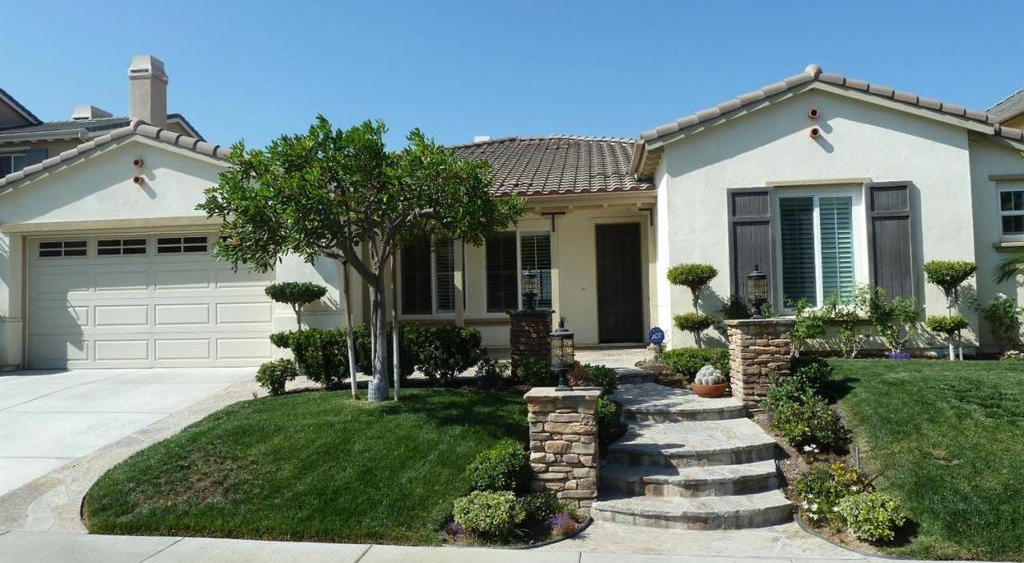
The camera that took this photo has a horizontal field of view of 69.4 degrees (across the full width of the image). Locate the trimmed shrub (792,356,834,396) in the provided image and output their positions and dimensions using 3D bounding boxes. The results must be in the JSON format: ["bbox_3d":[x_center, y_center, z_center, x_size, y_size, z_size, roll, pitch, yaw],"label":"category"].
[{"bbox_3d":[3.603,1.132,8.836,0.480,0.469,0.500,-2,-2,8],"label":"trimmed shrub"}]

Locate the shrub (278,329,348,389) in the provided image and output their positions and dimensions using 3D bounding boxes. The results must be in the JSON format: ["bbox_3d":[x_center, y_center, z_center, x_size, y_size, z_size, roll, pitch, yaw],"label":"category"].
[{"bbox_3d":[-2.725,1.076,10.200,1.049,0.856,0.950,-2,-2,8],"label":"shrub"}]

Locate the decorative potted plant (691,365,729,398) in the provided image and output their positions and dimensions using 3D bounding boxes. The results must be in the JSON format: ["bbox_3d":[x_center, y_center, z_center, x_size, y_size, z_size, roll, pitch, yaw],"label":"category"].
[{"bbox_3d":[2.485,1.258,9.300,0.478,0.428,0.460,-2,-2,8],"label":"decorative potted plant"}]

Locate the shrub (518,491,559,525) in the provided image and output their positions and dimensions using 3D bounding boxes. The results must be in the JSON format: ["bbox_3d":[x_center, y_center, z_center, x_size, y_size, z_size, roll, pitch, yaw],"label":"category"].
[{"bbox_3d":[0.202,1.832,5.980,0.364,0.283,0.400,-2,-2,8],"label":"shrub"}]

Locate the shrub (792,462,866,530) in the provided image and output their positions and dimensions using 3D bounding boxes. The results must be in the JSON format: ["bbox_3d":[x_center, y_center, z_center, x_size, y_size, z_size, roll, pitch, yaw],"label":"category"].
[{"bbox_3d":[2.439,1.606,5.687,0.543,0.424,0.580,-2,-2,8],"label":"shrub"}]

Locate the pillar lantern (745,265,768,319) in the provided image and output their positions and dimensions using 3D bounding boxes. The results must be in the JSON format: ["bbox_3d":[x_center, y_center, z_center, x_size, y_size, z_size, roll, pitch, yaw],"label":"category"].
[{"bbox_3d":[2.949,0.127,8.933,0.280,0.652,0.280,-1,-2,4],"label":"pillar lantern"}]

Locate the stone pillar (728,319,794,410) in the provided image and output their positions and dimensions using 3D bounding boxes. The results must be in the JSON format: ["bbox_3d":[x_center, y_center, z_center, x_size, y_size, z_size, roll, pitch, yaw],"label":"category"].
[{"bbox_3d":[3.006,0.994,8.901,0.655,1.073,0.655,-1,-2,4],"label":"stone pillar"}]

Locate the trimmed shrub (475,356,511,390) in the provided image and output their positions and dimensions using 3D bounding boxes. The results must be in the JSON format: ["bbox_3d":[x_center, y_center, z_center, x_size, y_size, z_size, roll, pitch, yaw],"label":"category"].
[{"bbox_3d":[-0.260,1.226,9.850,0.480,0.453,0.460,-2,-2,8],"label":"trimmed shrub"}]

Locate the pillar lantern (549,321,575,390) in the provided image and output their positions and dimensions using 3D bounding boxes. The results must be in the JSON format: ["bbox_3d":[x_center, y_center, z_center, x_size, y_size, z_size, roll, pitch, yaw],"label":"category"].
[{"bbox_3d":[0.436,0.626,6.376,0.215,0.613,0.215,-2,-2,8],"label":"pillar lantern"}]

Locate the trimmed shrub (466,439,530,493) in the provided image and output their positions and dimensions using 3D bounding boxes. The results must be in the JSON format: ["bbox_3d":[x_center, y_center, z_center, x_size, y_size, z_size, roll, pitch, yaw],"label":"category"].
[{"bbox_3d":[-0.115,1.593,6.247,0.548,0.495,0.520,-2,-2,8],"label":"trimmed shrub"}]

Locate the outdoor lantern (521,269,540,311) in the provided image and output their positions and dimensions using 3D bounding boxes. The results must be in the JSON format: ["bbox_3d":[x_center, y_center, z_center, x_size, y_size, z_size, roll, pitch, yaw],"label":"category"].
[{"bbox_3d":[0.260,0.097,10.195,0.215,0.608,0.215,-2,-2,8],"label":"outdoor lantern"}]

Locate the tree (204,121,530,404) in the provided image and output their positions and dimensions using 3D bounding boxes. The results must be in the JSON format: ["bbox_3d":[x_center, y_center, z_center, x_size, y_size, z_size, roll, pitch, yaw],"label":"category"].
[{"bbox_3d":[-1.893,-0.277,9.300,4.051,3.598,3.700,-2,-2,8],"label":"tree"}]

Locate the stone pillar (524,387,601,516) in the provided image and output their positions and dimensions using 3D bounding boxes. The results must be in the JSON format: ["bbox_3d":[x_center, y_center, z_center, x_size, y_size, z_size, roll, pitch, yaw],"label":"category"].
[{"bbox_3d":[0.461,1.415,6.246,0.617,0.973,0.620,-2,-2,8],"label":"stone pillar"}]

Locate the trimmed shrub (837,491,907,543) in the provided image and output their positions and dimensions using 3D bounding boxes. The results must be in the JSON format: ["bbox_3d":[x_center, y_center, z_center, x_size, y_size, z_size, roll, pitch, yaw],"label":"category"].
[{"bbox_3d":[2.762,1.806,5.680,0.538,0.400,0.520,-2,-2,8],"label":"trimmed shrub"}]

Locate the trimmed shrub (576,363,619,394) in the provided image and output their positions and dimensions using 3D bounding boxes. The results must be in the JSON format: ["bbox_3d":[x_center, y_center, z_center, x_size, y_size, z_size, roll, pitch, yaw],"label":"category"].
[{"bbox_3d":[1.134,1.306,9.750,0.541,0.475,0.480,-2,-2,8],"label":"trimmed shrub"}]

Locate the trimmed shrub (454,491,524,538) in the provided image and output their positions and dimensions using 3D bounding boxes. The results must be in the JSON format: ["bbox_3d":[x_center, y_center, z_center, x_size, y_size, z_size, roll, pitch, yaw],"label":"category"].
[{"bbox_3d":[-0.174,1.753,5.650,0.558,0.308,0.500,-2,-2,8],"label":"trimmed shrub"}]

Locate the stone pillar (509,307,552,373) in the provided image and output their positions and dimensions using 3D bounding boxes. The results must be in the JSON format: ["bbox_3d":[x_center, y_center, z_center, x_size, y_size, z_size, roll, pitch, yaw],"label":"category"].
[{"bbox_3d":[0.305,0.901,10.222,0.615,0.998,0.620,-2,-2,8],"label":"stone pillar"}]

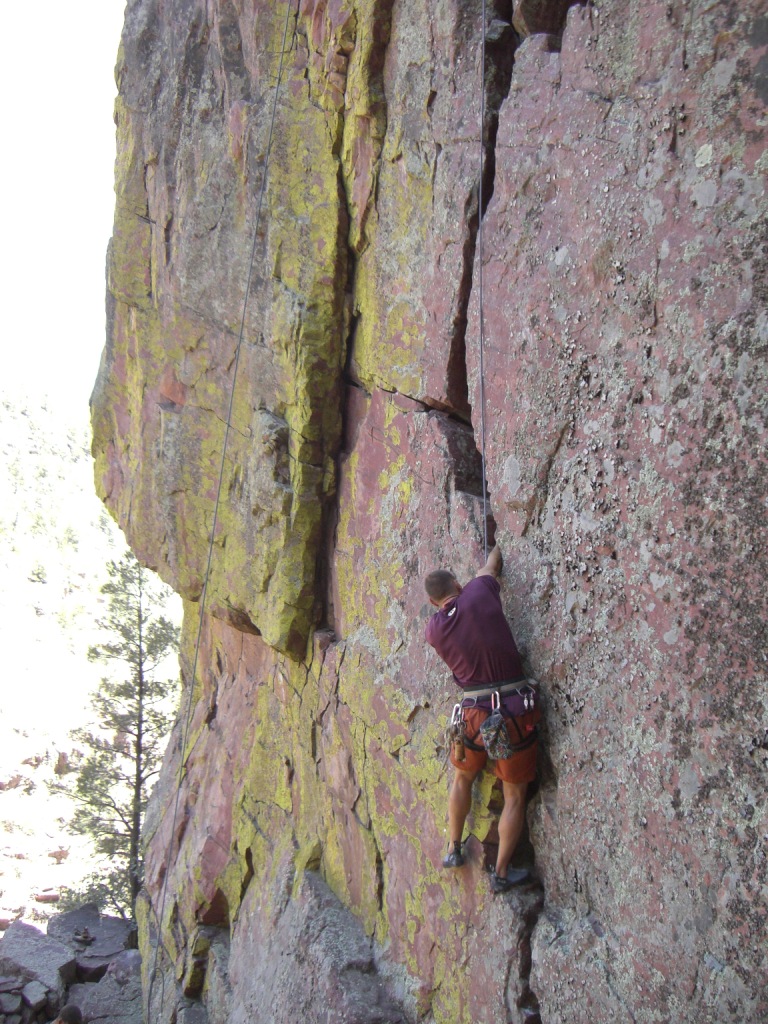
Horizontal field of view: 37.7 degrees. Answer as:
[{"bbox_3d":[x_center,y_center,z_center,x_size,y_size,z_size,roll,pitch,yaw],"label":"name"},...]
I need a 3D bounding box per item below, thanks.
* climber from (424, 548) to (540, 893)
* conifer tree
[{"bbox_3d":[0.491,1.024,5.600,0.550,1.700,0.580,0,-4,8],"label":"climber"},{"bbox_3d":[-3.819,3.229,17.000,2.100,6.000,2.100,0,-4,0],"label":"conifer tree"}]

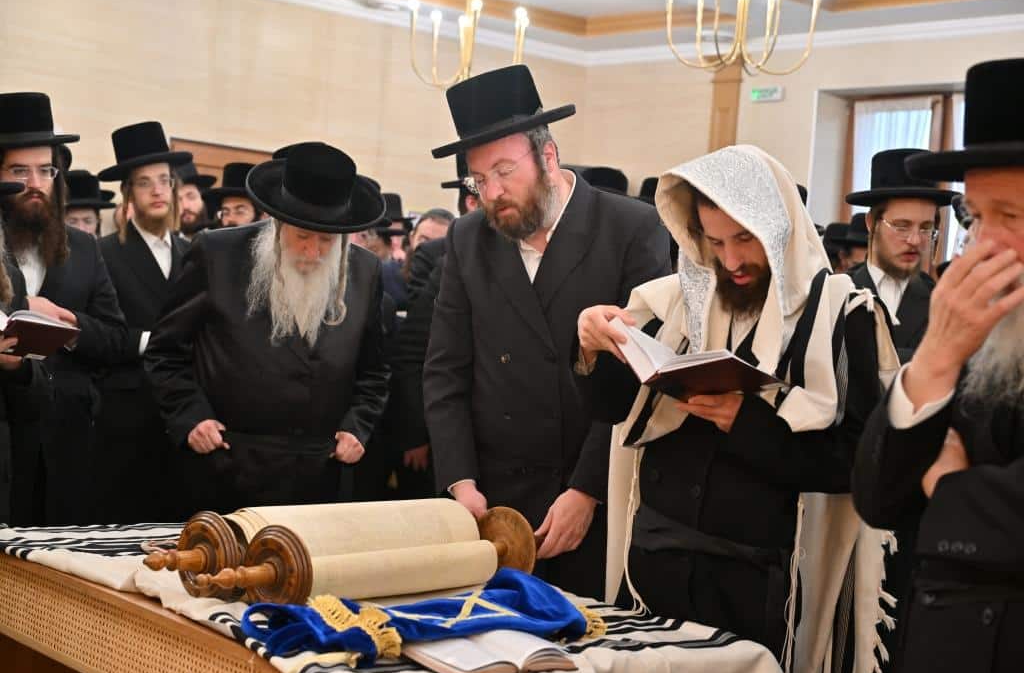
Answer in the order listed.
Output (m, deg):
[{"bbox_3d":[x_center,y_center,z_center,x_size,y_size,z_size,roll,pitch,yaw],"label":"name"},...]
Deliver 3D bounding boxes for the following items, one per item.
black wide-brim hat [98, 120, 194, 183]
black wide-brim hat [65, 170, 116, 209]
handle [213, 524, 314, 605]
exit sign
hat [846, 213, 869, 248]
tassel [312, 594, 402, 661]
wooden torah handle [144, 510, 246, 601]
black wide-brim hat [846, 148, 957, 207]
[{"bbox_3d":[-1.206,-0.614,5.200,0.315,0.135,0.340,-13,1,-25],"label":"black wide-brim hat"},{"bbox_3d":[-1.863,-0.637,6.900,0.310,0.145,0.330,0,1,-15],"label":"black wide-brim hat"},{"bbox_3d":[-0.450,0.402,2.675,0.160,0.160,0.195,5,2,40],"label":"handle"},{"bbox_3d":[1.655,-1.563,10.300,0.035,0.093,0.250,3,2,-43],"label":"exit sign"},{"bbox_3d":[1.584,-0.470,7.000,0.310,0.140,0.330,4,1,13],"label":"hat"},{"bbox_3d":[-0.250,0.464,2.541,0.110,0.075,0.220,3,2,-27],"label":"tassel"},{"bbox_3d":[-0.577,0.391,2.797,0.160,0.160,0.165,5,2,40],"label":"wooden torah handle"},{"bbox_3d":[1.062,-0.435,4.300,0.315,0.135,0.340,2,0,-13],"label":"black wide-brim hat"}]

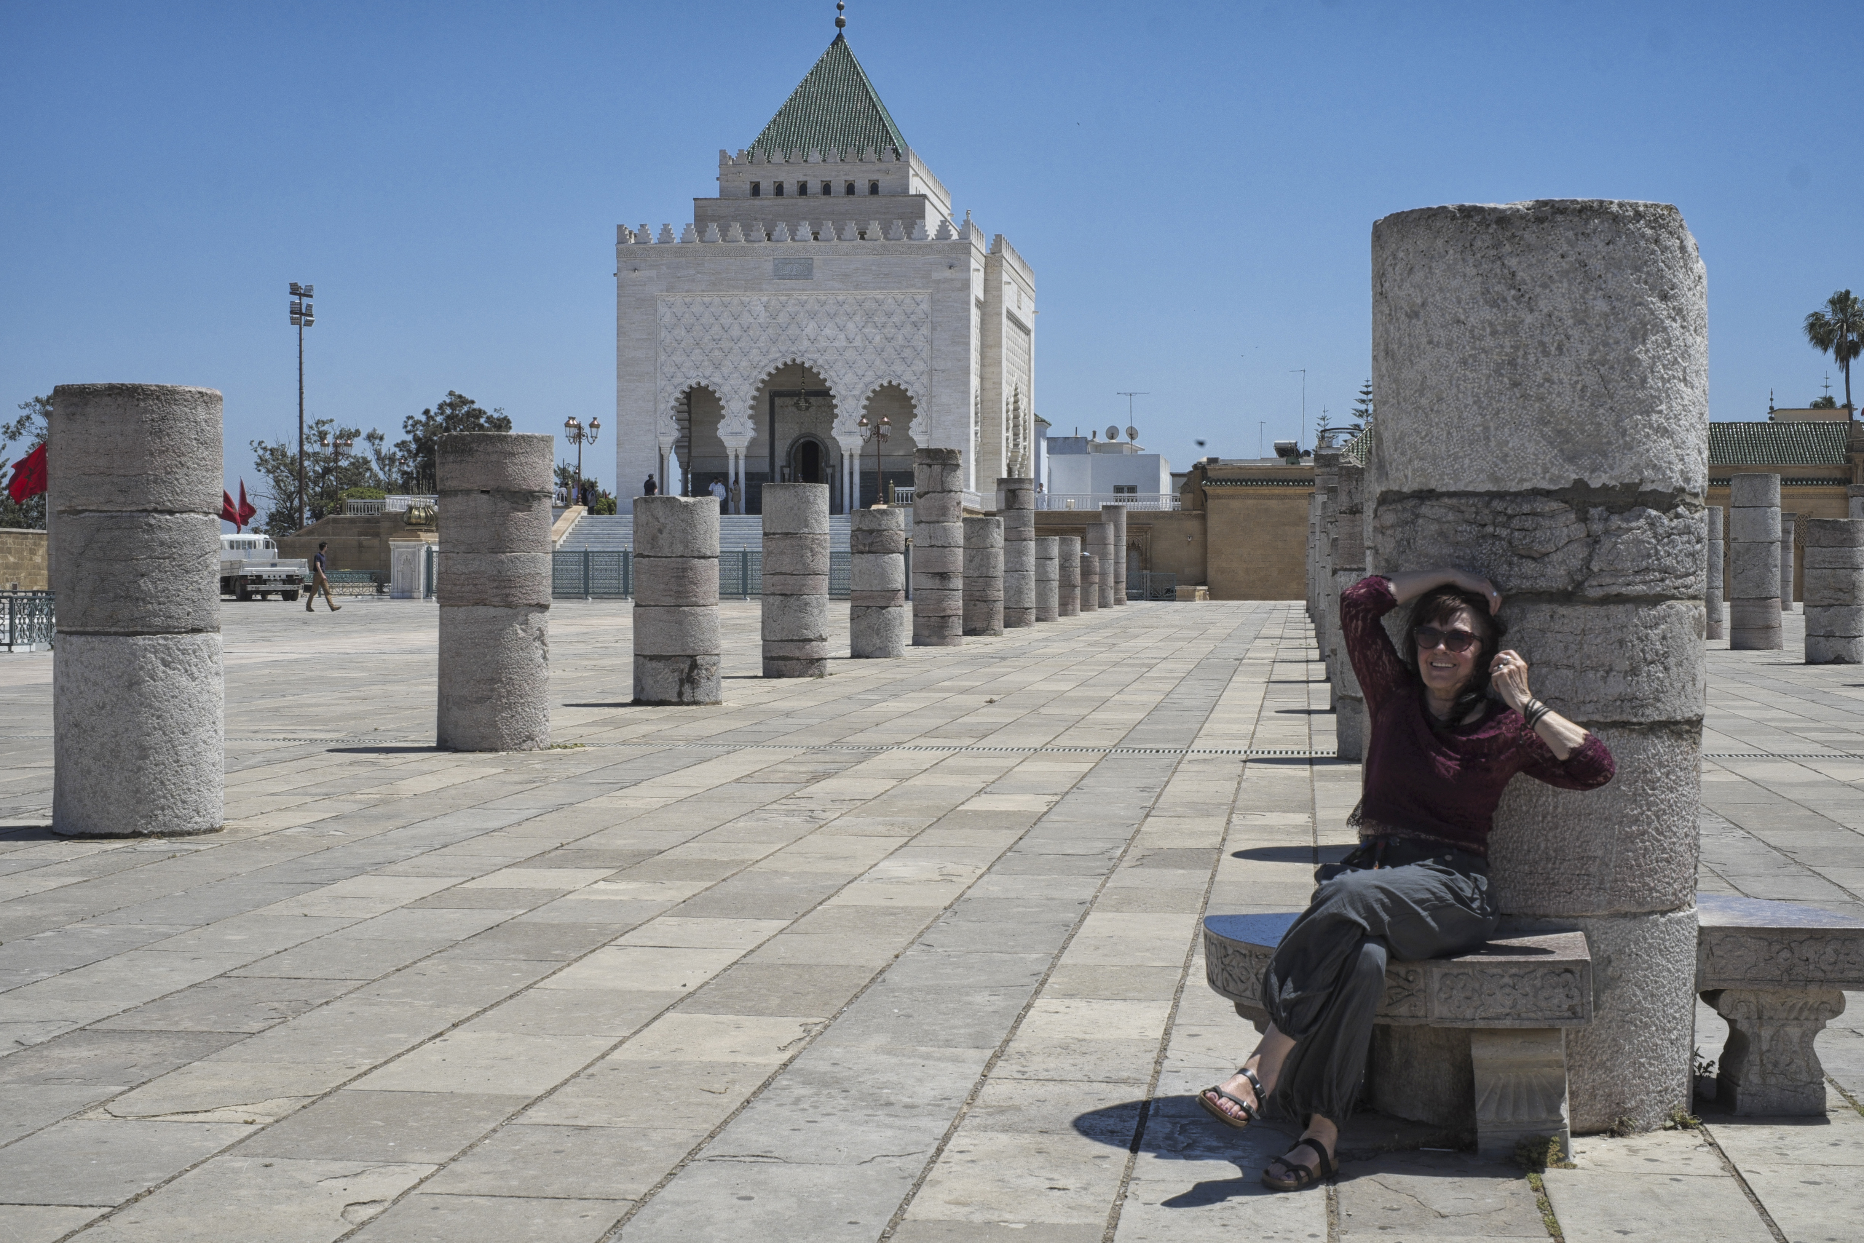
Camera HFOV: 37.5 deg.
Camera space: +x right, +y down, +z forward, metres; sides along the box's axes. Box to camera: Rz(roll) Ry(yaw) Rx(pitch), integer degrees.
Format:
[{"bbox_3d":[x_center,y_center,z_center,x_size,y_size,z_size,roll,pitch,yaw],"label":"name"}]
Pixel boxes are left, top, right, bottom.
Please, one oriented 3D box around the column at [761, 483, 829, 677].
[{"bbox_3d":[-1.532,-0.457,30.792,0.751,2.152,0.751,0,1,8],"label":"column"}]

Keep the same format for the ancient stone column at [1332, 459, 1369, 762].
[{"bbox_3d":[3.057,-0.067,18.215,0.740,1.926,0.740,0,1,8],"label":"ancient stone column"}]

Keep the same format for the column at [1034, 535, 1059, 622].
[{"bbox_3d":[2.405,-0.919,59.882,0.756,1.843,0.756,0,1,8],"label":"column"}]

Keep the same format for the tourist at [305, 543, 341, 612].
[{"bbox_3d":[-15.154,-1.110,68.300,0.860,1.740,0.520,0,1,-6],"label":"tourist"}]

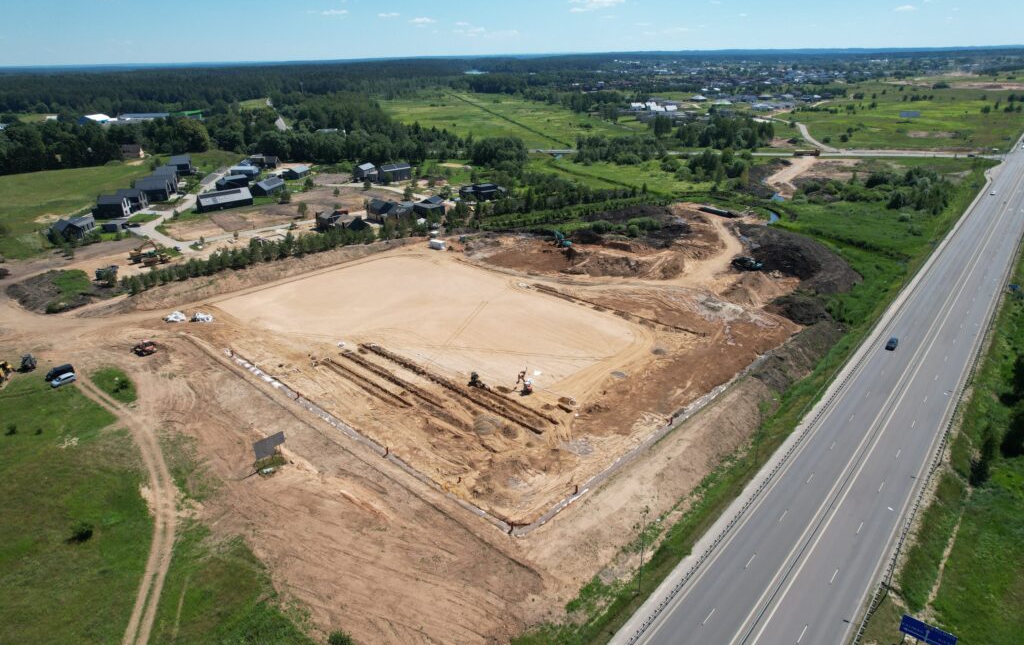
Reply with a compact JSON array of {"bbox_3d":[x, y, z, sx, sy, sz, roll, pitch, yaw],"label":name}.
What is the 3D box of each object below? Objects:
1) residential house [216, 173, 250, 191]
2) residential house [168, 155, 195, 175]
[{"bbox_3d":[-149.490,-74.690,335.410,8.200,6.000,14.500,16,29,35],"label":"residential house"},{"bbox_3d":[-200.650,-94.550,379.530,11.700,9.200,8.000,-4,23,-7],"label":"residential house"}]

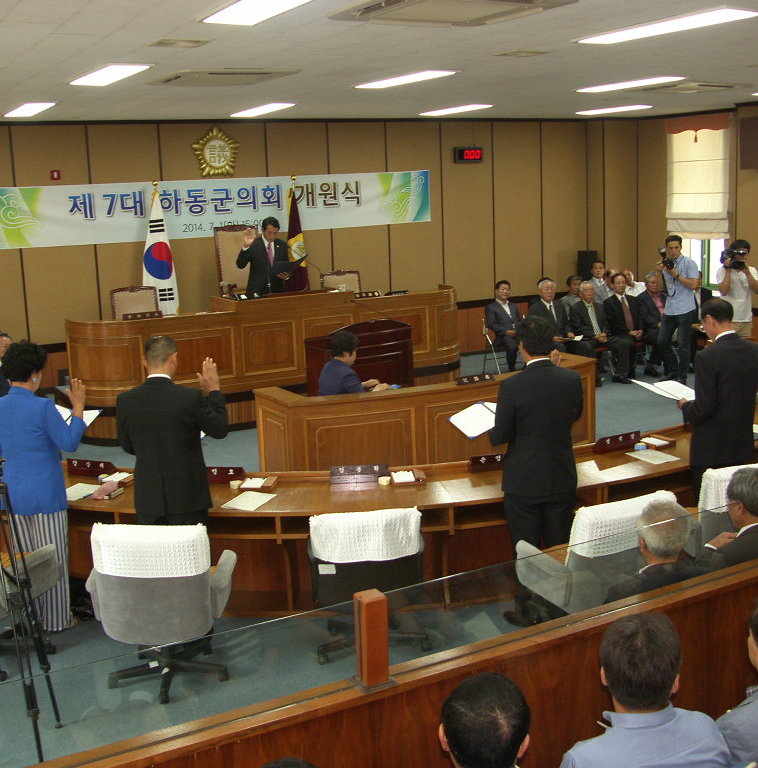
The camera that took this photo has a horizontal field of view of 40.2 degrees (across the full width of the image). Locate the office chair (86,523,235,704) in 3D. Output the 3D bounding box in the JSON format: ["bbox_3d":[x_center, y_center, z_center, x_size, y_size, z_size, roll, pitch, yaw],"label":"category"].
[{"bbox_3d":[-1.064,1.046,5.179,0.630,0.885,0.650,-2,10,3],"label":"office chair"}]

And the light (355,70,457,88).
[{"bbox_3d":[0.201,-2.563,8.698,0.290,0.060,1.240,-8,12,-28],"label":"light"}]

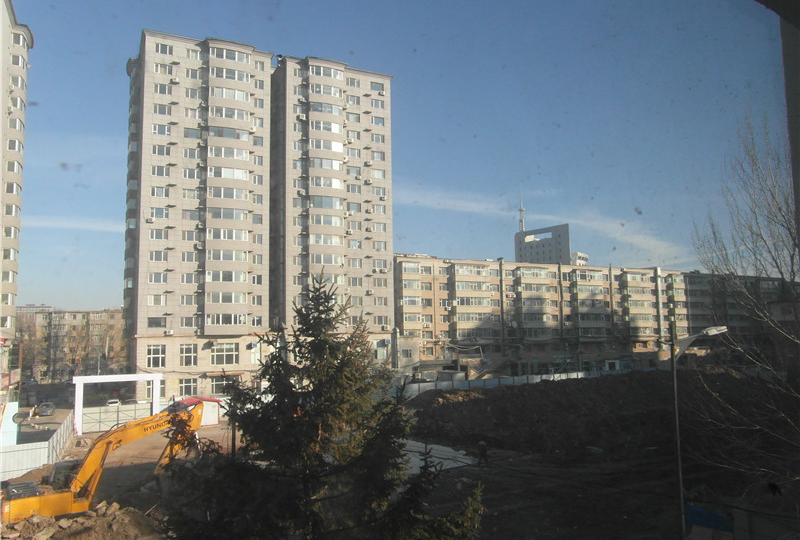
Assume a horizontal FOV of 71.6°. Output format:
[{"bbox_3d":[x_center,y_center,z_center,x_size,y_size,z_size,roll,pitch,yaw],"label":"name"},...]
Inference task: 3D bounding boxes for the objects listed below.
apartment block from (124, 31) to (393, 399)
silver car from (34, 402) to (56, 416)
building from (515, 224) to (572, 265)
[{"bbox_3d":[-21.585,-6.630,89.669,39.000,51.400,17.000,2,-5,-25],"label":"apartment block"},{"bbox_3d":[-44.090,17.191,69.249,1.700,1.450,4.200,2,-5,-25],"label":"silver car"},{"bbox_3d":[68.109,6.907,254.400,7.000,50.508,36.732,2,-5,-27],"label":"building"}]

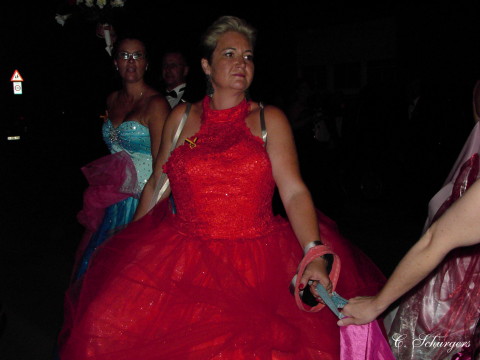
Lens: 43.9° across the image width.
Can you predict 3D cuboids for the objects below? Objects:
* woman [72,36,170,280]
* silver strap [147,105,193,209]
[{"bbox_3d":[-0.610,0.117,3.140,0.620,1.700,0.500,3,9,23],"label":"woman"},{"bbox_3d":[-0.237,-0.080,2.020,0.145,0.370,0.140,1,7,6],"label":"silver strap"}]

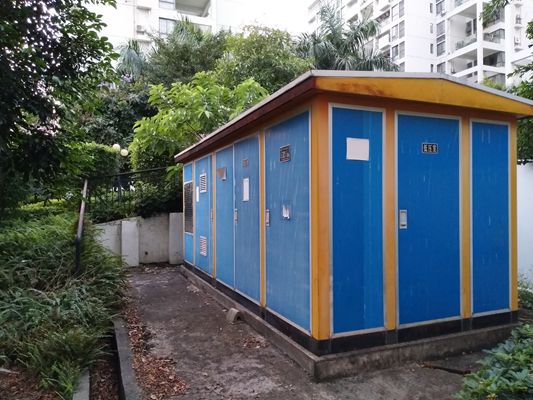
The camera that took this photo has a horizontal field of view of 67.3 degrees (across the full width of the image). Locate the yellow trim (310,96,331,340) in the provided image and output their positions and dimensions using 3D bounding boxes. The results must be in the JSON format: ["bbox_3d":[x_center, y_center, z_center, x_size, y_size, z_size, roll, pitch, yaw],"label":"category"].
[{"bbox_3d":[0.497,0.167,3.592,0.142,2.110,0.120,0,-1,-23],"label":"yellow trim"}]

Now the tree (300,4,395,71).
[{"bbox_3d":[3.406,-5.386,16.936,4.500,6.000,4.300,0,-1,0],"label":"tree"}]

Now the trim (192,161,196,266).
[{"bbox_3d":[-1.441,0.279,8.066,0.060,2.090,0.183,0,-1,-23],"label":"trim"}]

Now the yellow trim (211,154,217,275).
[{"bbox_3d":[-0.843,0.246,6.645,0.060,2.090,0.213,0,-1,-23],"label":"yellow trim"}]

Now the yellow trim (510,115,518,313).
[{"bbox_3d":[2.773,0.189,4.528,0.122,2.090,0.080,0,-1,-23],"label":"yellow trim"}]

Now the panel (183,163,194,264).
[{"bbox_3d":[-1.647,0.299,8.543,0.050,2.070,0.857,0,-1,-23],"label":"panel"}]

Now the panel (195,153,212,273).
[{"bbox_3d":[-1.151,0.273,7.365,0.050,2.070,1.334,0,-1,-23],"label":"panel"}]

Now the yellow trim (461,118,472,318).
[{"bbox_3d":[2.094,0.185,4.232,0.152,2.090,0.060,0,-1,-23],"label":"yellow trim"}]

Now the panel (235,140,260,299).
[{"bbox_3d":[-0.251,0.219,5.226,0.050,2.060,0.986,0,-1,-23],"label":"panel"}]

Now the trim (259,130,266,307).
[{"bbox_3d":[-0.024,0.202,4.700,0.060,2.090,0.162,0,-1,-23],"label":"trim"}]

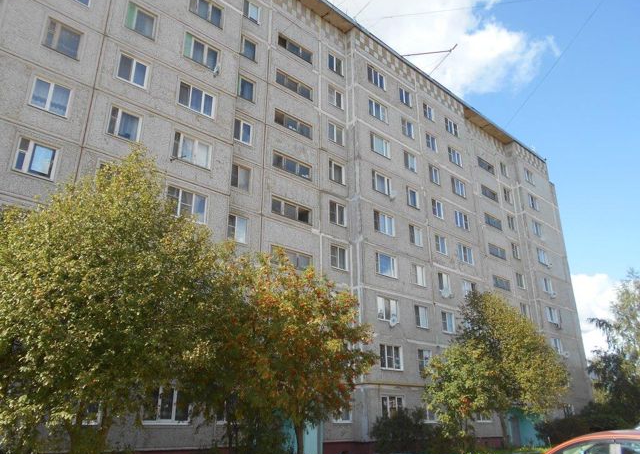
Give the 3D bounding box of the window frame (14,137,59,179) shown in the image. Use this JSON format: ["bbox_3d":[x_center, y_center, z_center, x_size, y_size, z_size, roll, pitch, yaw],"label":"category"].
[{"bbox_3d":[-10.420,-2.489,17.636,1.400,1.400,0.150,18,-27,-39],"label":"window frame"}]

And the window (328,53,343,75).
[{"bbox_3d":[1.075,-11.194,33.215,1.410,1.400,0.150,18,-28,-38],"label":"window"}]

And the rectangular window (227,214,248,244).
[{"bbox_3d":[-4.139,0.117,23.759,1.340,1.370,0.150,18,-28,-38],"label":"rectangular window"}]

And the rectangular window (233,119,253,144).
[{"bbox_3d":[-4.224,-5.139,25.772,1.400,1.357,0.200,18,-27,-39],"label":"rectangular window"}]

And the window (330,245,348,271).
[{"bbox_3d":[1.093,1.831,28.328,1.400,1.387,0.150,18,-28,-39],"label":"window"}]

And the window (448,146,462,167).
[{"bbox_3d":[11.111,-5.779,39.552,1.780,1.340,0.200,18,-28,-38],"label":"window"}]

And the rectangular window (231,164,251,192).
[{"bbox_3d":[-4.132,-2.555,24.913,1.240,1.360,0.200,18,-28,-38],"label":"rectangular window"}]

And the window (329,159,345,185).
[{"bbox_3d":[1.059,-3.387,30.133,1.390,1.470,0.150,18,-28,-38],"label":"window"}]

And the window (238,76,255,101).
[{"bbox_3d":[-4.123,-7.774,26.969,1.240,1.380,0.200,18,-28,-38],"label":"window"}]

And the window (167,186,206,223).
[{"bbox_3d":[-5.918,-0.909,21.267,1.950,1.387,0.150,18,-28,-39],"label":"window"}]

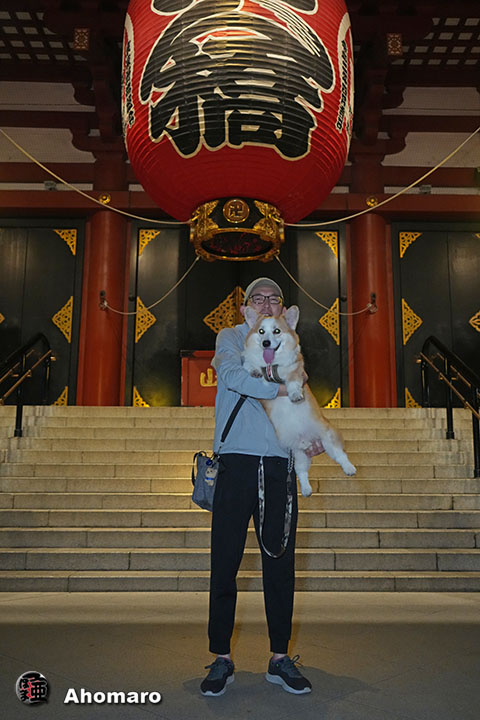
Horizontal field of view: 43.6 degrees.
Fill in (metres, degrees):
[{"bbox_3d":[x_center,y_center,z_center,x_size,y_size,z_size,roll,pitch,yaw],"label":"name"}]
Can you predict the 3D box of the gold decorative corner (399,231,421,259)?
[{"bbox_3d":[3.104,-2.078,10.861,0.393,0.501,0.040,0,-9,0],"label":"gold decorative corner"}]

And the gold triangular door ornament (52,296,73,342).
[{"bbox_3d":[-3.148,-0.715,10.640,0.341,0.847,0.040,0,-9,0],"label":"gold triangular door ornament"}]

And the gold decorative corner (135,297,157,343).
[{"bbox_3d":[-1.658,-0.712,10.641,0.346,0.842,0.040,0,-9,0],"label":"gold decorative corner"}]

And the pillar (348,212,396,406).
[{"bbox_3d":[2.312,-0.765,10.551,0.730,3.595,0.680,0,-9,0],"label":"pillar"}]

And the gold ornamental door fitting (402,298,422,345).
[{"bbox_3d":[3.072,-0.685,10.641,0.346,0.835,0.040,0,-9,0],"label":"gold ornamental door fitting"}]

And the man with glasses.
[{"bbox_3d":[0.073,0.475,2.580,0.500,1.744,0.440,0,-9,0],"label":"man with glasses"}]

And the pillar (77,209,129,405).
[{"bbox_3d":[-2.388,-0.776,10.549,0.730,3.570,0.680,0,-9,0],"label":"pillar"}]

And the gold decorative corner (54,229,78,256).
[{"bbox_3d":[-3.159,-2.121,10.863,0.411,0.495,0.040,0,-9,0],"label":"gold decorative corner"}]

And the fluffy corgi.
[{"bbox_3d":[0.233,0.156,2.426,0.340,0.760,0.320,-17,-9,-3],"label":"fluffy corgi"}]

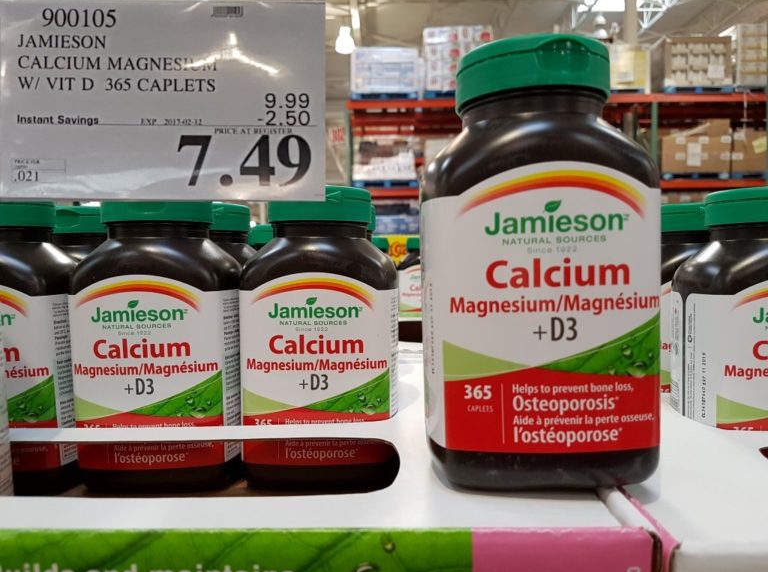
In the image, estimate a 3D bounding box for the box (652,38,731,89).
[{"bbox_3d":[5.021,-3.594,9.724,1.064,0.805,1.050,-1,3,0],"label":"box"}]

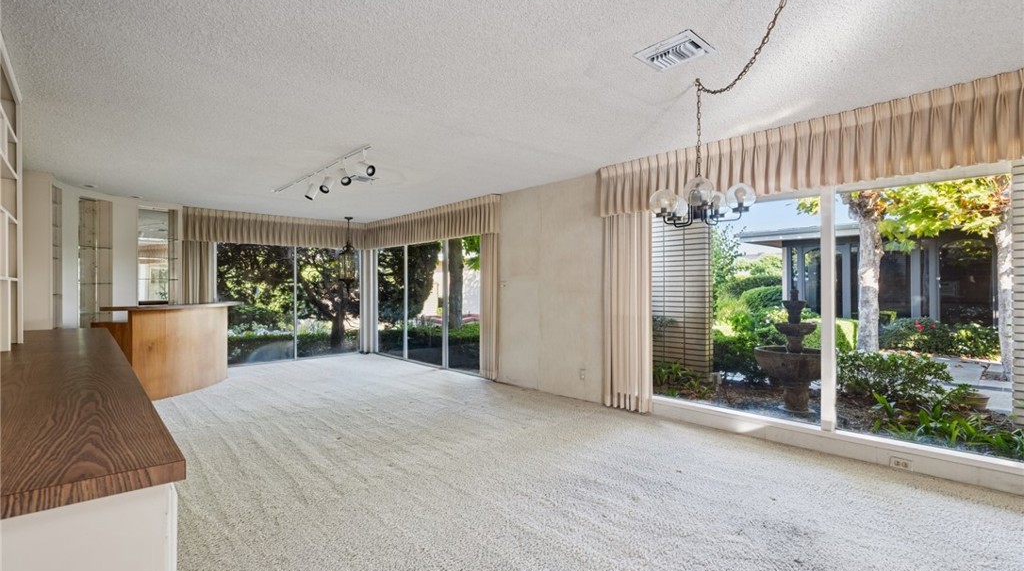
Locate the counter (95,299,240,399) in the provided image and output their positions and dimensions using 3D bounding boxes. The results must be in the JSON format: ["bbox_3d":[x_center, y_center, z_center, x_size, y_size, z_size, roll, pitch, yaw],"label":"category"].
[{"bbox_3d":[-4.120,0.758,5.640,0.970,1.040,1.620,0,0,10],"label":"counter"}]

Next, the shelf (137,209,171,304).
[{"bbox_3d":[-5.120,-0.385,6.520,0.200,1.400,0.440,0,0,39],"label":"shelf"}]

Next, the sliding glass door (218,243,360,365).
[{"bbox_3d":[-3.765,0.285,7.887,2.330,1.980,0.090,0,0,-43],"label":"sliding glass door"}]

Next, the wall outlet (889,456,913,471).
[{"bbox_3d":[2.616,1.201,3.056,0.012,0.071,0.116,0,0,-43],"label":"wall outlet"}]

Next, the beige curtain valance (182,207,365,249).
[{"bbox_3d":[-3.853,-0.900,7.675,2.800,0.510,0.200,0,0,-43],"label":"beige curtain valance"}]

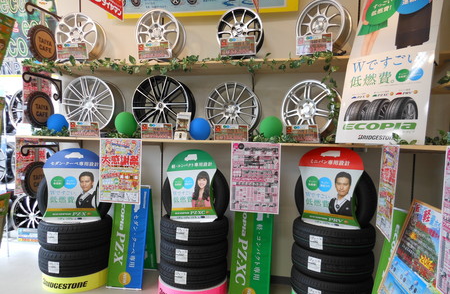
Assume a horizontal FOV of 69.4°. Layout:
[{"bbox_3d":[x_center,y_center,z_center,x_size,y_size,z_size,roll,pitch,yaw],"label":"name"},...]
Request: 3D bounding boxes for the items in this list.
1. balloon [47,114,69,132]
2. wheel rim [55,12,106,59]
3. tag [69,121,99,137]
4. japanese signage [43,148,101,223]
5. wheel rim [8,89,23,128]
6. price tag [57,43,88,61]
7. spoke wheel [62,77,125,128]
[{"bbox_3d":[-1.476,-0.197,2.869,0.173,0.190,0.173,-1,5,-27],"label":"balloon"},{"bbox_3d":[-1.358,-1.036,3.077,0.401,0.401,0.196,1,4,4],"label":"wheel rim"},{"bbox_3d":[-1.157,-0.146,2.684,0.266,0.128,0.010,2,1,12],"label":"tag"},{"bbox_3d":[-1.379,0.346,2.987,0.527,0.667,0.100,1,-1,1],"label":"japanese signage"},{"bbox_3d":[-1.955,-0.364,3.398,0.505,0.505,0.200,2,3,12],"label":"wheel rim"},{"bbox_3d":[-1.335,-0.839,2.848,0.288,0.136,0.012,2,-5,9],"label":"price tag"},{"bbox_3d":[-1.167,-0.372,2.926,0.493,0.493,0.205,2,1,10],"label":"spoke wheel"}]

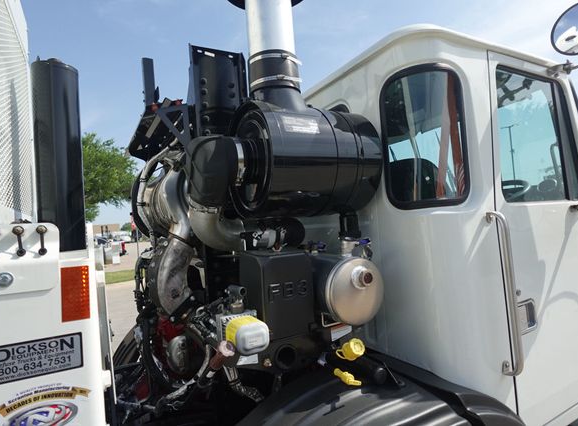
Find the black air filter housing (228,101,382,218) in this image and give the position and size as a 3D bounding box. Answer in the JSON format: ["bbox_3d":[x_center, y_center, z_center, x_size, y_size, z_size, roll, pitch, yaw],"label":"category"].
[{"bbox_3d":[0.043,-0.182,1.285,0.420,0.385,0.385,-3,-1,-29],"label":"black air filter housing"}]

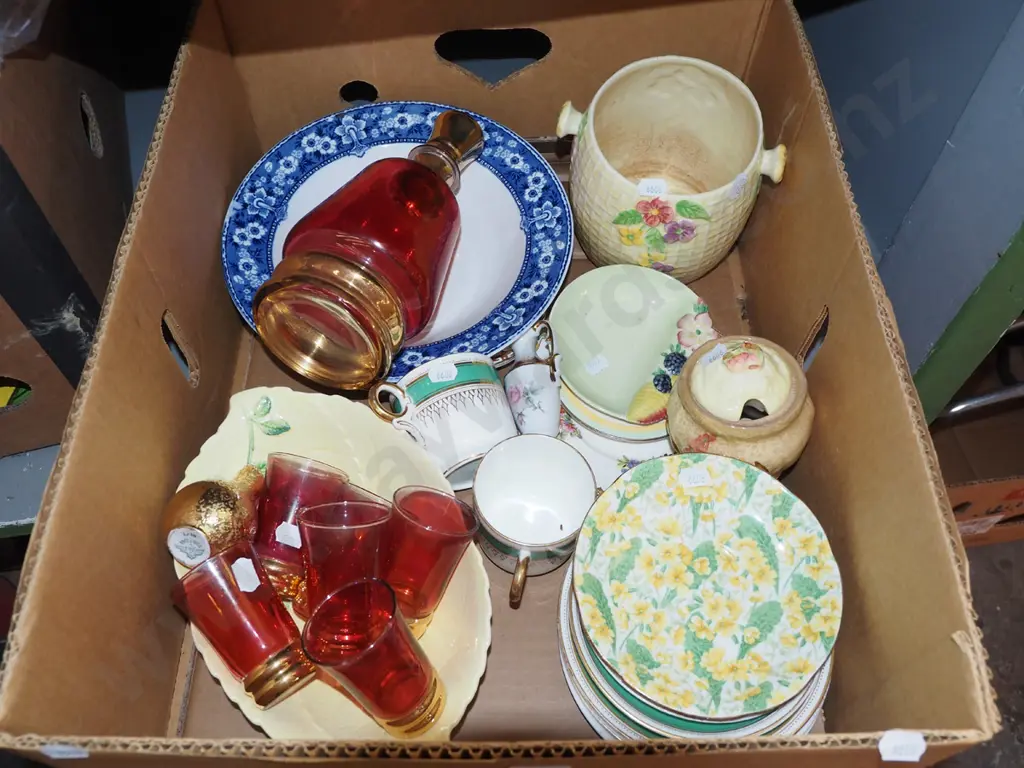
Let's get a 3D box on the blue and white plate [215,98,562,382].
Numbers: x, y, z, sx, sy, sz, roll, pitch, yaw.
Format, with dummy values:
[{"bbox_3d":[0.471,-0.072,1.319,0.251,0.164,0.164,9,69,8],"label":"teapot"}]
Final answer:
[{"bbox_3d":[-0.083,-0.108,0.655,0.253,0.026,0.253,0,60,0],"label":"blue and white plate"}]

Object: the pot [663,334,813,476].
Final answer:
[{"bbox_3d":[0.158,0.015,0.614,0.100,0.092,0.100,-5,55,8],"label":"pot"}]

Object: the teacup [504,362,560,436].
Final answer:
[{"bbox_3d":[0.021,0.022,0.615,0.048,0.040,0.060,-4,62,-2],"label":"teacup"}]

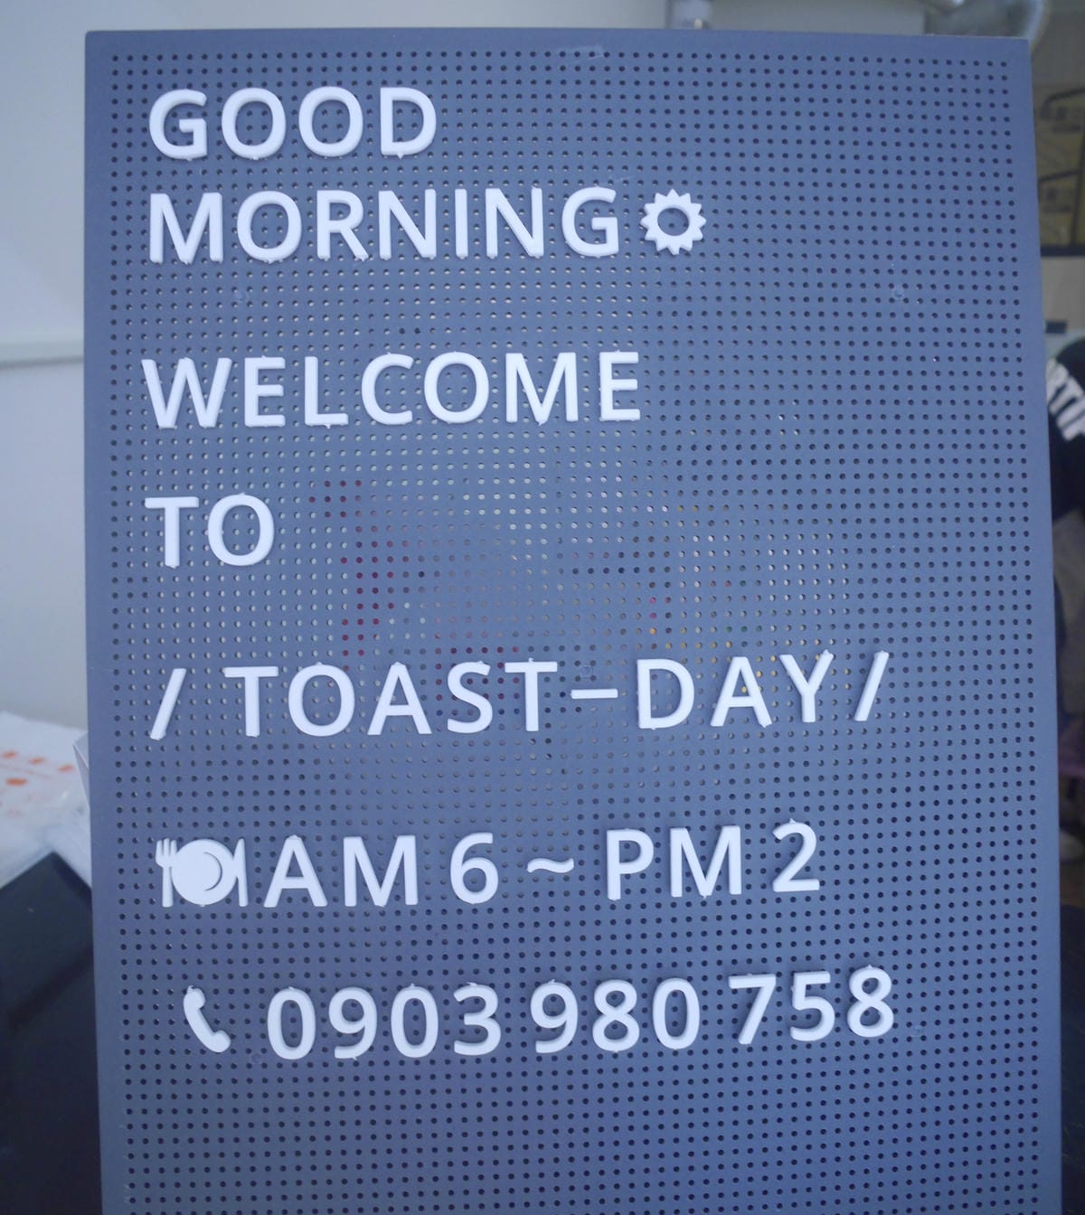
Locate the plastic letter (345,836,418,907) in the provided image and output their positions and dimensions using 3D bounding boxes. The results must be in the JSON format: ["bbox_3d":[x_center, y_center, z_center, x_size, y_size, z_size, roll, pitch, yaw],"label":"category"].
[{"bbox_3d":[-0.048,0.079,0.349,0.021,0.020,0.003,-1,-1,-3],"label":"plastic letter"}]

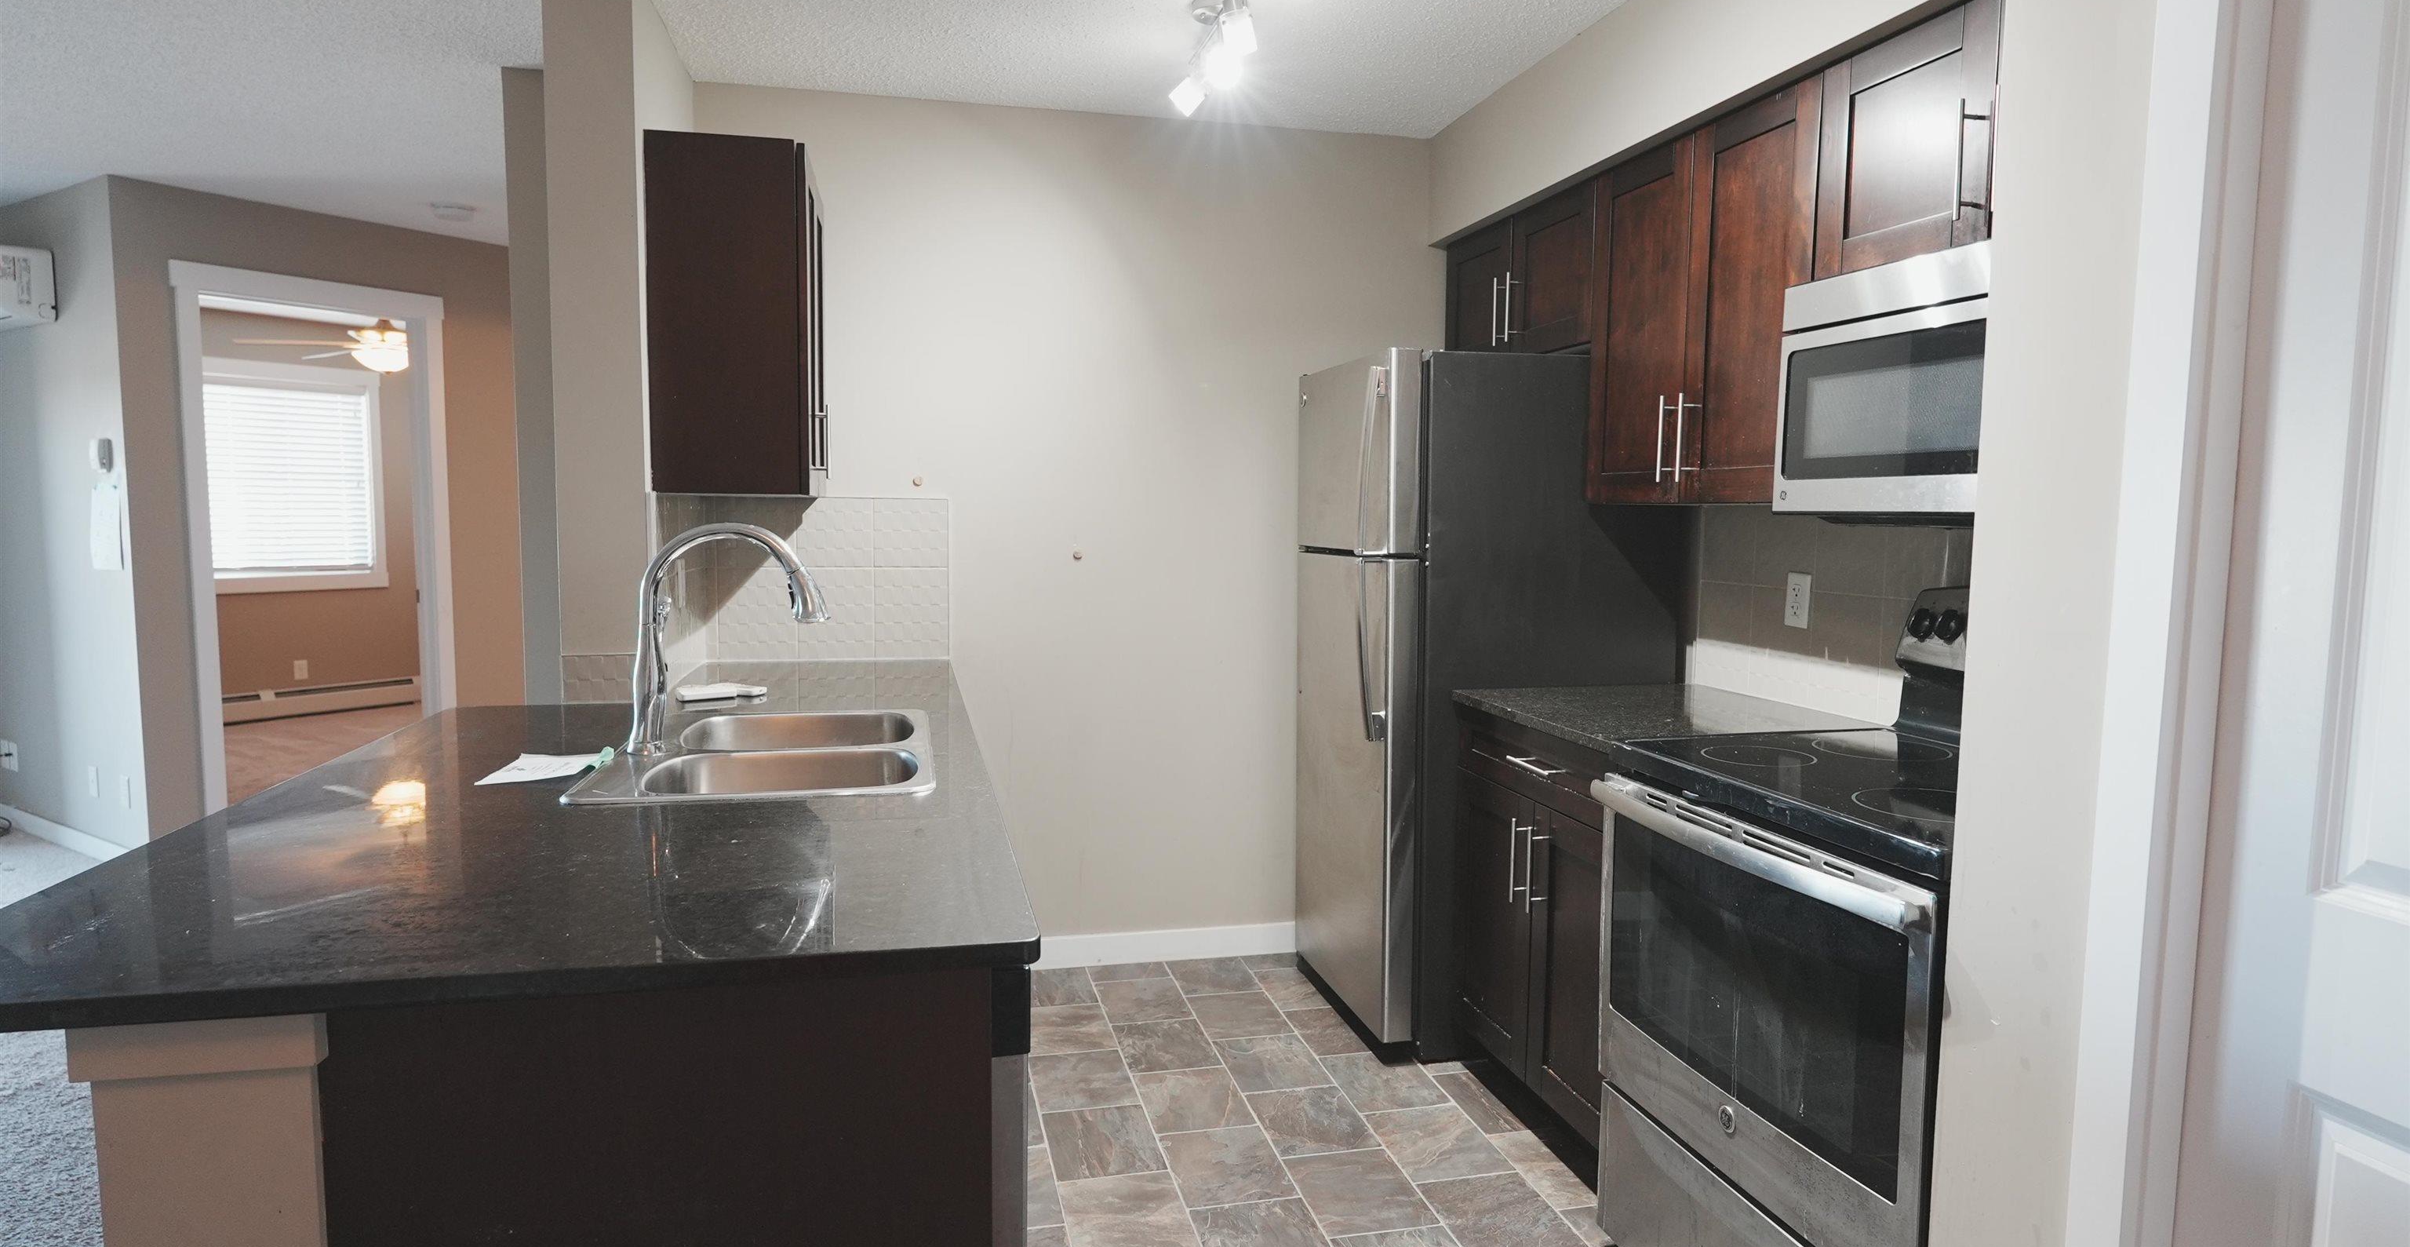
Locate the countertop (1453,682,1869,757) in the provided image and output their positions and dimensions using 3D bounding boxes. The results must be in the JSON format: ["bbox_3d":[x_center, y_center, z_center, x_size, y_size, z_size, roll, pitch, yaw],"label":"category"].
[{"bbox_3d":[0.974,0.202,2.927,0.620,0.032,0.742,-1,5,-13],"label":"countertop"}]

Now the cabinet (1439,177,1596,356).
[{"bbox_3d":[0.984,-0.895,3.618,0.340,0.382,0.855,-1,5,-13],"label":"cabinet"}]

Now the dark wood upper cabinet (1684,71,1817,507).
[{"bbox_3d":[1.209,-0.618,2.642,0.340,0.760,0.405,-1,5,-13],"label":"dark wood upper cabinet"}]

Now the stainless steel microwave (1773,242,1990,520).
[{"bbox_3d":[1.305,-0.364,2.103,0.380,0.418,0.770,-1,5,-13],"label":"stainless steel microwave"}]

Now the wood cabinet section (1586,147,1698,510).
[{"bbox_3d":[1.120,-0.650,3.018,0.335,0.765,0.390,0,5,-13],"label":"wood cabinet section"}]

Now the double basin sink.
[{"bbox_3d":[-0.754,0.304,2.376,0.528,0.180,0.810,-1,5,-13],"label":"double basin sink"}]

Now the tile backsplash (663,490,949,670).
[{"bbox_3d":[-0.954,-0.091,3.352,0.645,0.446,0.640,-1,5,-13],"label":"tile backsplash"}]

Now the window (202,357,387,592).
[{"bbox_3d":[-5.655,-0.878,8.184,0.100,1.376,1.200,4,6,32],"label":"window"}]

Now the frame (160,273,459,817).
[{"bbox_3d":[-3.457,-0.230,5.256,0.130,2.178,0.956,4,6,32],"label":"frame"}]

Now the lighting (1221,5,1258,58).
[{"bbox_3d":[0.068,-1.179,2.672,0.070,0.105,0.070,-1,5,-13],"label":"lighting"}]

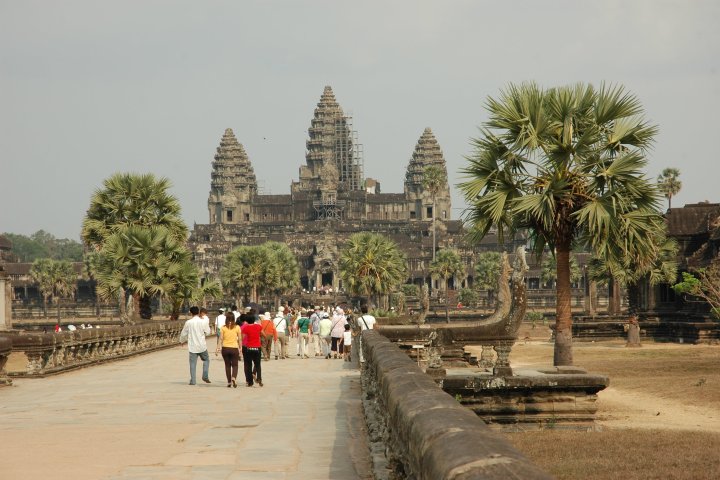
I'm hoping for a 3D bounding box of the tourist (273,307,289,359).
[{"bbox_3d":[-2.550,2.997,67.600,0.500,1.670,0.420,0,-2,0],"label":"tourist"}]

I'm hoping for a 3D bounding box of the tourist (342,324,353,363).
[{"bbox_3d":[-0.355,3.080,62.600,0.310,1.121,0.270,-1,-2,0],"label":"tourist"}]

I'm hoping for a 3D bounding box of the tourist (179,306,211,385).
[{"bbox_3d":[-3.604,2.317,46.000,0.660,1.720,0.520,-1,-2,5],"label":"tourist"}]

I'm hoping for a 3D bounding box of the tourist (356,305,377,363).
[{"bbox_3d":[0.206,2.759,61.800,0.540,1.704,0.400,-1,-2,0],"label":"tourist"}]

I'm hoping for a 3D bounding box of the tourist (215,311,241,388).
[{"bbox_3d":[-2.806,2.342,44.800,0.530,1.610,0.400,0,-2,0],"label":"tourist"}]

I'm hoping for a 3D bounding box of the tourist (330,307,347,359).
[{"bbox_3d":[-0.696,3.021,68.000,0.520,1.640,0.400,0,-2,0],"label":"tourist"}]

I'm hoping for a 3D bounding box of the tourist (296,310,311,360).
[{"bbox_3d":[-1.835,3.051,68.200,0.500,1.590,0.420,0,-2,0],"label":"tourist"}]

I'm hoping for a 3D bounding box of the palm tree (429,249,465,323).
[{"bbox_3d":[11.876,6.243,285.000,5.300,10.180,5.300,-1,-2,0],"label":"palm tree"}]

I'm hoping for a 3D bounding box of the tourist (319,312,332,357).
[{"bbox_3d":[-1.090,3.064,67.300,0.450,1.494,0.400,-1,-2,0],"label":"tourist"}]

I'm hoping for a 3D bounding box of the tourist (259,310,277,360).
[{"bbox_3d":[-2.900,3.020,66.200,0.540,1.530,0.400,0,-2,0],"label":"tourist"}]

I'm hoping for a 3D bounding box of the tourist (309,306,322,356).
[{"bbox_3d":[-1.436,3.038,69.800,0.480,1.669,0.420,-1,-2,0],"label":"tourist"}]

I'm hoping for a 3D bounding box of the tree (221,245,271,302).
[{"bbox_3d":[-14.387,5.805,265.000,6.300,10.470,6.300,0,-2,0],"label":"tree"}]

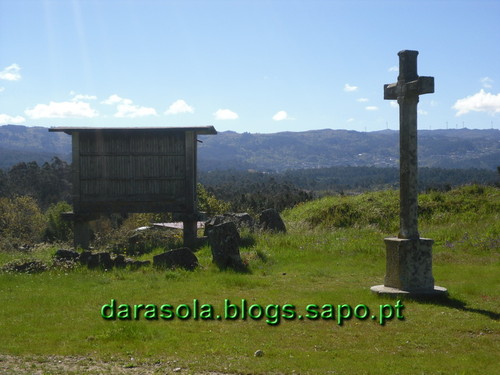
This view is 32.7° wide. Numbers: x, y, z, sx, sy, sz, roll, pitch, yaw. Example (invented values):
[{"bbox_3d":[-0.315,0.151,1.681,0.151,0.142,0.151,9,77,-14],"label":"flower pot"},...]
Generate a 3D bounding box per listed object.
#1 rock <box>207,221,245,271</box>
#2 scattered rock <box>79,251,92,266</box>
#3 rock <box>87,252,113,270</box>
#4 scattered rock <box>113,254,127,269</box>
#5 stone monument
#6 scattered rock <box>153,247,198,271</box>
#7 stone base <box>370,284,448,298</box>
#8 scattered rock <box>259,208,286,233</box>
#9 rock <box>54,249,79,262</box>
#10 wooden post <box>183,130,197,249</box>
[{"bbox_3d":[-0.426,1.007,14.800,0.630,0.860,0.480,0,1,0],"label":"rock"},{"bbox_3d":[-3.204,1.393,16.600,0.267,0.331,0.280,0,0,0],"label":"scattered rock"},{"bbox_3d":[-2.632,1.294,14.900,0.450,0.320,0.360,0,1,0],"label":"rock"},{"bbox_3d":[-2.496,1.420,16.300,0.262,0.277,0.260,0,0,0],"label":"scattered rock"},{"bbox_3d":[2.430,-0.240,13.000,1.150,3.680,1.180,0,0,-19],"label":"stone monument"},{"bbox_3d":[-1.403,1.351,16.100,0.842,0.453,0.580,0,0,0],"label":"scattered rock"},{"bbox_3d":[2.265,1.470,12.100,1.090,0.080,1.090,0,1,0],"label":"stone base"},{"bbox_3d":[0.573,0.840,21.500,0.700,0.610,0.550,0,1,0],"label":"scattered rock"},{"bbox_3d":[-3.683,1.377,17.200,0.514,0.293,0.380,0,0,0],"label":"rock"},{"bbox_3d":[-1.335,0.044,18.800,0.290,2.600,0.270,0,1,0],"label":"wooden post"}]

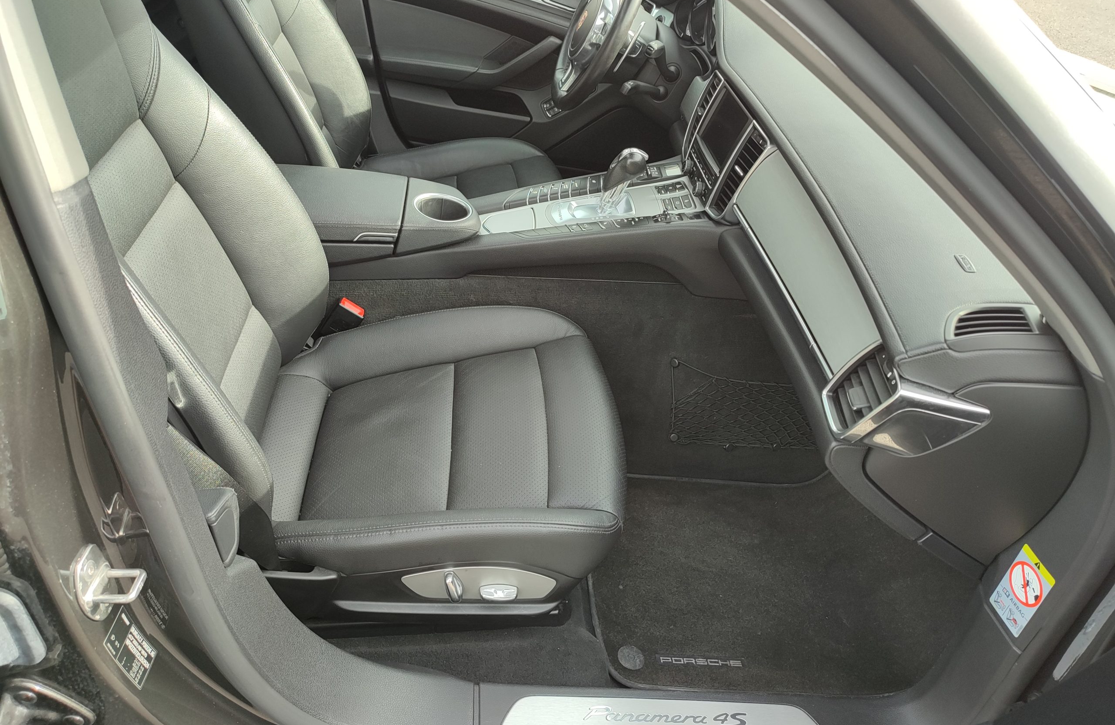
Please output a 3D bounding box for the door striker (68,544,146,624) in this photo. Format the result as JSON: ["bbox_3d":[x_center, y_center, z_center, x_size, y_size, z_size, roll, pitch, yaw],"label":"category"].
[{"bbox_3d":[-0.371,0.188,0.683,0.050,0.070,0.046,10,36,-2],"label":"door striker"}]

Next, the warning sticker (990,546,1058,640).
[{"bbox_3d":[0.589,0.290,1.020,0.002,0.110,0.059,-2,37,-11],"label":"warning sticker"}]

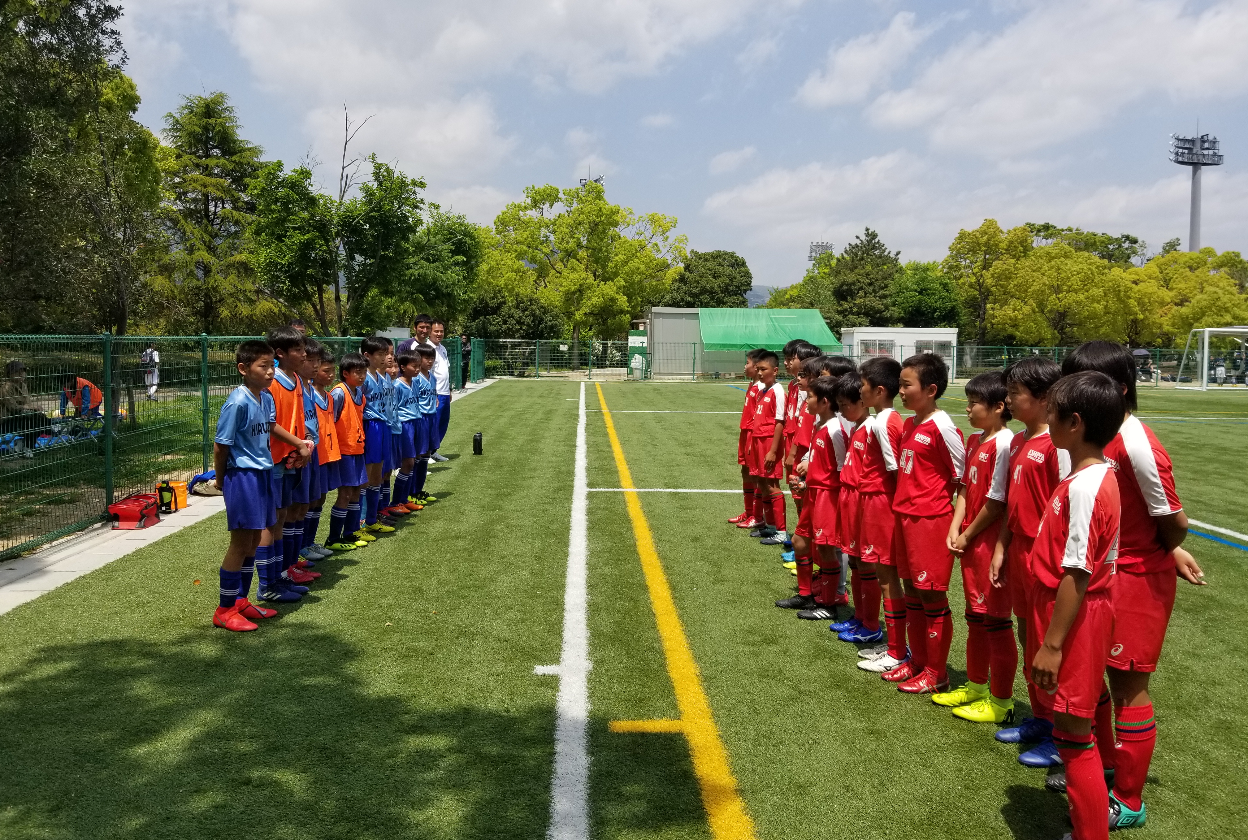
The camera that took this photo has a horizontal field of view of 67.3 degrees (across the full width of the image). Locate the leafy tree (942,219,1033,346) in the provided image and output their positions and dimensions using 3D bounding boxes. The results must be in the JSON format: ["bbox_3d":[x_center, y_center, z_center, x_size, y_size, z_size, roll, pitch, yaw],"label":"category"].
[{"bbox_3d":[19.358,-6.508,49.721,5.100,8.241,5.100,1,4,0],"label":"leafy tree"}]

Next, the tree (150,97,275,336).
[{"bbox_3d":[-15.858,-7.097,36.000,5.300,10.800,5.200,1,5,-2],"label":"tree"}]

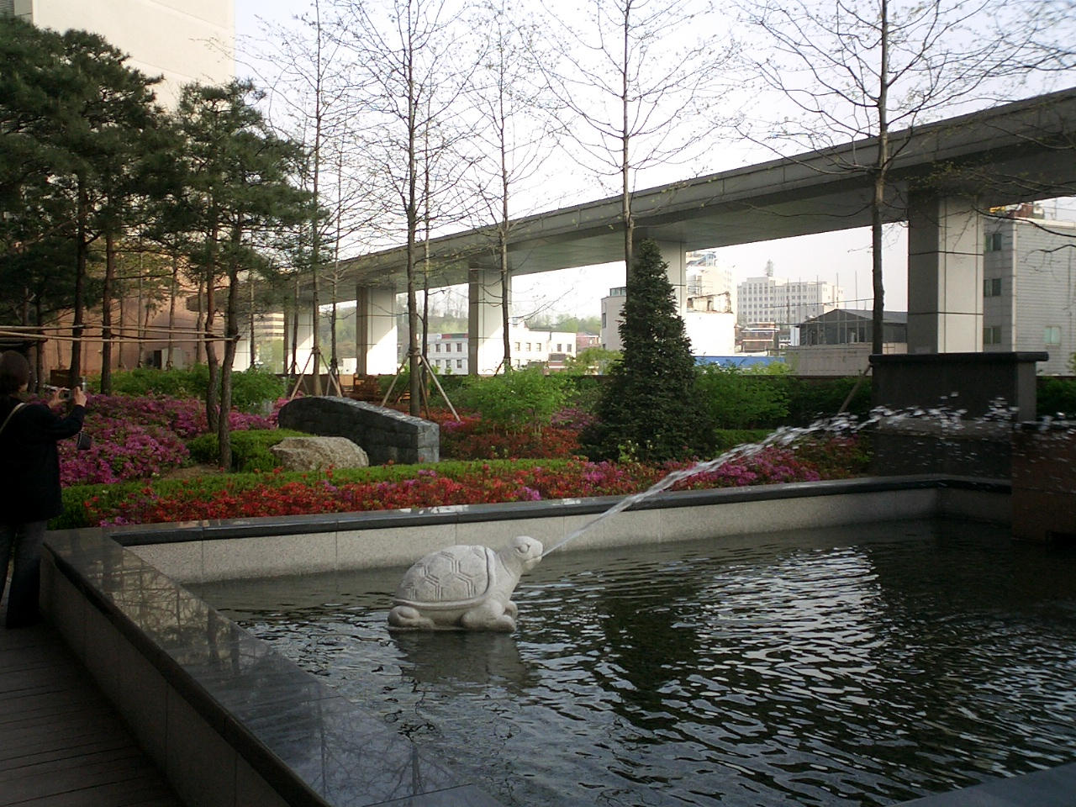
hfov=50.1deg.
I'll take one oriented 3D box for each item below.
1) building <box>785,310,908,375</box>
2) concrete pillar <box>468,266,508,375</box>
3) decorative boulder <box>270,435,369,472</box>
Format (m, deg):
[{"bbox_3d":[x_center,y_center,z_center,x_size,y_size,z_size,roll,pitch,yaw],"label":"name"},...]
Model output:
[{"bbox_3d":[36.399,-5.448,124.477,11.000,9.200,16.500,0,1,-19],"label":"building"},{"bbox_3d":[-1.824,-2.732,44.154,1.450,5.100,0.790,-1,2,-30],"label":"concrete pillar"},{"bbox_3d":[-2.285,0.536,12.017,1.000,0.400,0.700,0,1,-11],"label":"decorative boulder"}]

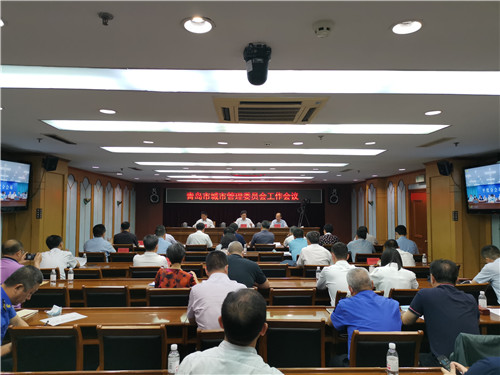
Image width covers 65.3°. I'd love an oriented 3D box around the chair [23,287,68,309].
[{"bbox_3d":[-1.973,1.419,3.990,0.450,0.885,0.540,0,-3,-2],"label":"chair"}]

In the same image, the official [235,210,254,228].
[{"bbox_3d":[-0.170,1.374,12.044,0.560,1.300,0.750,0,-3,-2],"label":"official"}]

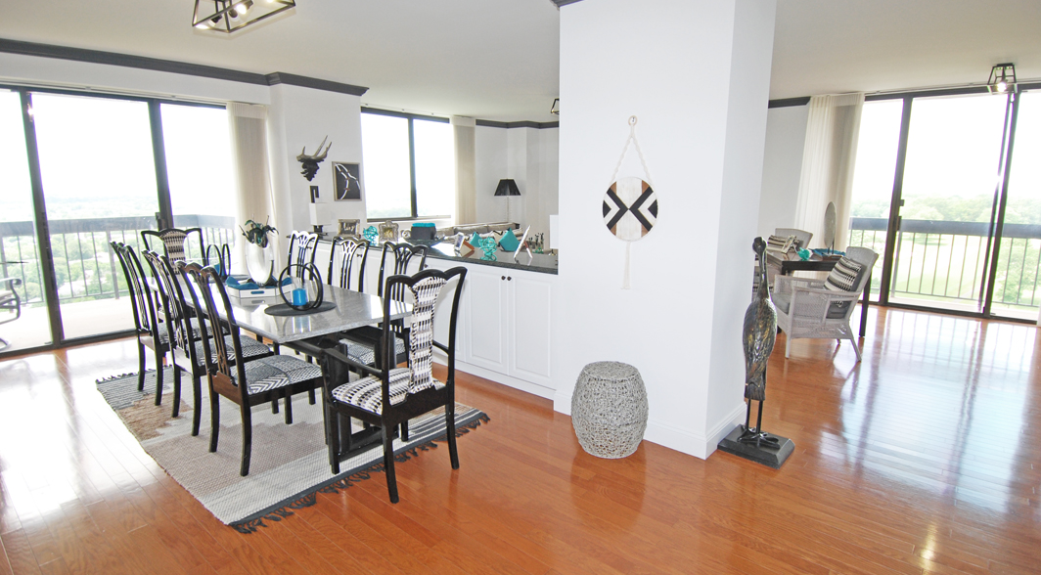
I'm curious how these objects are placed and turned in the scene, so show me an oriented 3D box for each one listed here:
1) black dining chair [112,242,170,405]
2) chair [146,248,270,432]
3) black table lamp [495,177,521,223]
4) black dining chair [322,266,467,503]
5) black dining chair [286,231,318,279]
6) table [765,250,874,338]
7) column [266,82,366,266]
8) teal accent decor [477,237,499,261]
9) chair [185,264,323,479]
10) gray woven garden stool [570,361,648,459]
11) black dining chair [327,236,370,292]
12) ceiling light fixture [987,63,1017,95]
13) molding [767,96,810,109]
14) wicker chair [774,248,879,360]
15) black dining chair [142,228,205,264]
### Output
[{"bbox_3d":[-2.315,0.193,3.499,0.490,1.020,0.540,9,14,42],"label":"black dining chair"},{"bbox_3d":[-1.923,0.293,3.236,0.493,1.067,0.540,9,13,40],"label":"chair"},{"bbox_3d":[-0.192,-1.197,7.811,0.400,0.850,0.400,0,10,0],"label":"black table lamp"},{"bbox_3d":[-0.597,0.413,2.572,0.554,1.067,0.539,9,13,40],"label":"black dining chair"},{"bbox_3d":[-1.944,0.120,4.189,0.493,1.067,0.540,9,13,40],"label":"black dining chair"},{"bbox_3d":[3.066,0.042,5.522,0.826,0.742,0.840,2,10,9],"label":"table"},{"bbox_3d":[-2.147,-0.867,5.610,0.420,2.360,0.870,9,14,42],"label":"column"},{"bbox_3d":[-0.226,-0.274,3.659,0.130,0.165,0.130,9,14,42],"label":"teal accent decor"},{"bbox_3d":[-1.412,0.372,2.801,0.493,1.067,0.540,9,13,40],"label":"chair"},{"bbox_3d":[0.494,0.666,2.886,0.423,0.456,0.423,0,10,0],"label":"gray woven garden stool"},{"bbox_3d":[-1.417,0.202,3.735,0.493,1.067,0.540,9,13,40],"label":"black dining chair"},{"bbox_3d":[4.270,-1.868,4.622,0.190,0.200,0.680,9,14,42],"label":"ceiling light fixture"},{"bbox_3d":[3.209,-2.218,6.287,0.520,0.100,0.085,9,14,42],"label":"molding"},{"bbox_3d":[2.530,0.103,4.398,0.630,0.880,0.600,2,10,11],"label":"wicker chair"},{"bbox_3d":[-2.828,0.071,4.454,0.554,1.067,0.539,9,13,40],"label":"black dining chair"}]

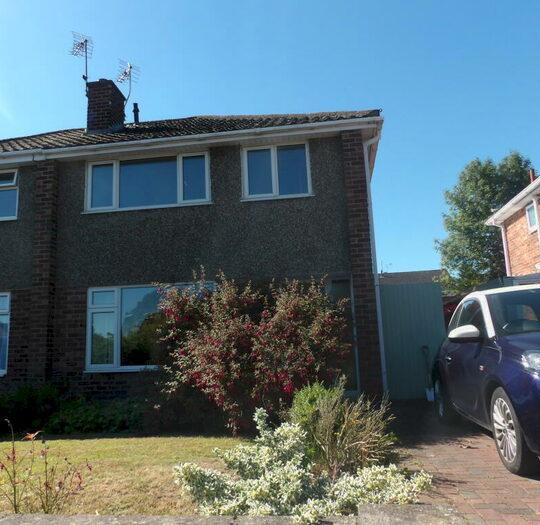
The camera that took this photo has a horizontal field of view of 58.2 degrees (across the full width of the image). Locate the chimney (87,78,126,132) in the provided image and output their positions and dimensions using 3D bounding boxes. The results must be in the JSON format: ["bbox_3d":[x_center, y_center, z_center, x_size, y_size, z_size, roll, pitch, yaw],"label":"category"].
[{"bbox_3d":[-3.924,-3.589,11.692,0.620,1.420,0.840,-4,-10,6],"label":"chimney"}]

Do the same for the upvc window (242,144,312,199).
[{"bbox_3d":[0.118,-1.669,8.912,1.293,1.044,0.100,-4,-10,6],"label":"upvc window"}]

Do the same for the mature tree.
[{"bbox_3d":[11.761,-0.511,25.226,6.300,10.800,6.300,-4,-10,6],"label":"mature tree"}]

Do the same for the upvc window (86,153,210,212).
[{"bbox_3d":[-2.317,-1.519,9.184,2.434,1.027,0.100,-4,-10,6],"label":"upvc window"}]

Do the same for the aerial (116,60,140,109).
[{"bbox_3d":[-3.722,-4.458,12.451,0.580,1.300,0.980,6,-13,-39],"label":"aerial"}]

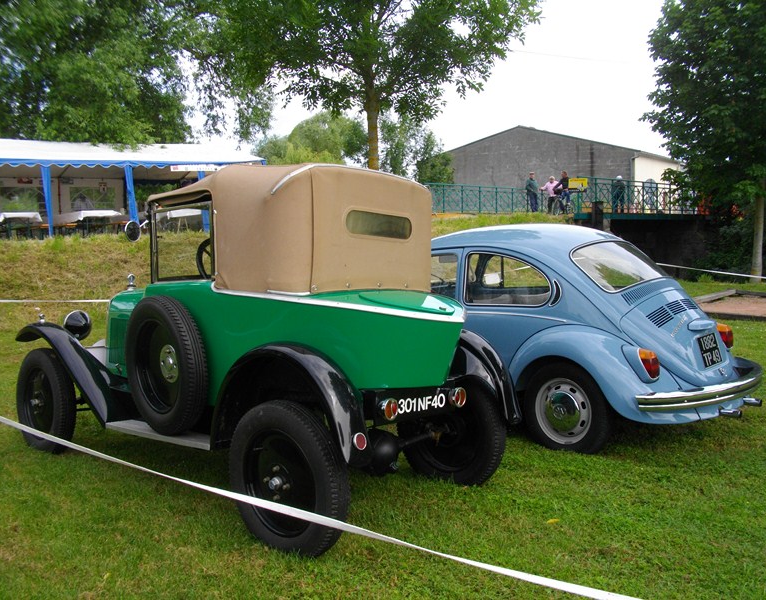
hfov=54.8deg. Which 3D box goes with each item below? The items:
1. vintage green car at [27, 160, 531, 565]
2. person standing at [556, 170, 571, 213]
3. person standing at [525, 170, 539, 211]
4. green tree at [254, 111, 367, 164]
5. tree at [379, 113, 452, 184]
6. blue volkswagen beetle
[{"bbox_3d":[-0.867,0.148,4.408,3.300,1.780,1.380,4,7,41],"label":"vintage green car"},{"bbox_3d":[7.396,-4.413,30.300,0.500,1.740,0.550,-5,7,-39],"label":"person standing"},{"bbox_3d":[6.368,-4.596,31.500,0.530,1.710,0.420,-5,7,-43],"label":"person standing"},{"bbox_3d":[-5.843,-10.706,58.000,8.800,8.300,8.500,0,5,0],"label":"green tree"},{"bbox_3d":[1.917,-8.306,45.000,4.500,6.400,4.500,0,5,0],"label":"tree"},{"bbox_3d":[0.901,0.149,6.035,1.560,1.490,4.040,-5,7,-42],"label":"blue volkswagen beetle"}]

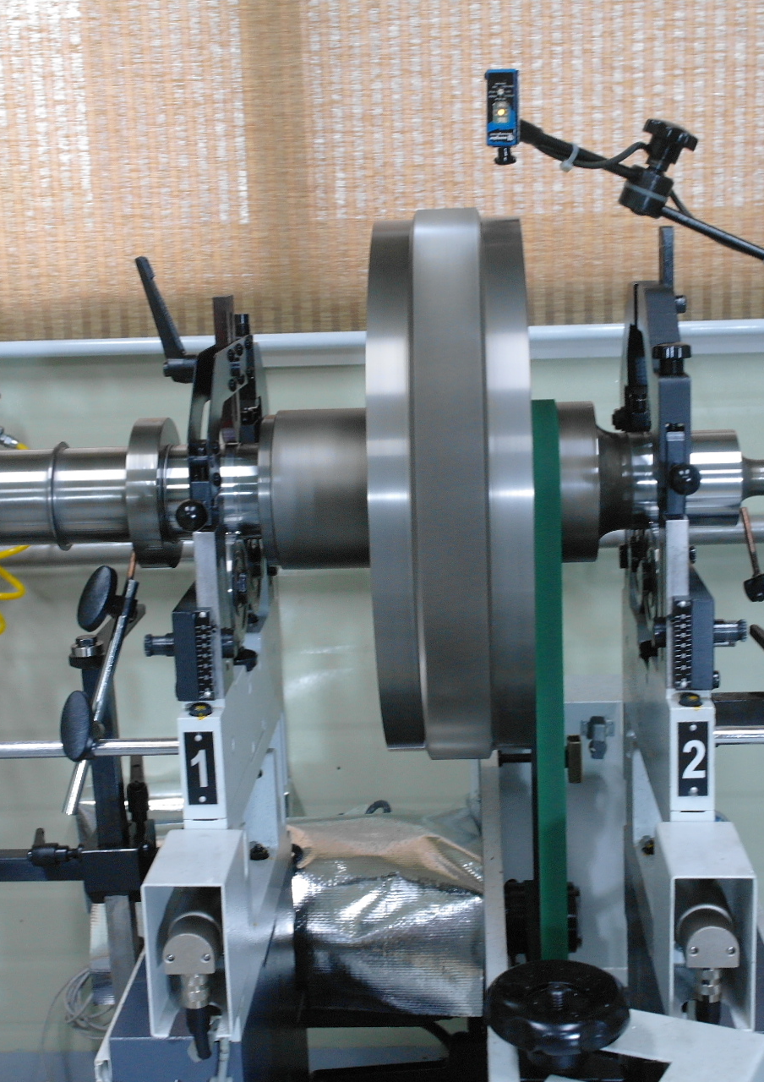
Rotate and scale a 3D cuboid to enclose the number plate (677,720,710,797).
[{"bbox_3d":[0.186,0.131,0.892,0.018,0.047,0.002,-2,12,3],"label":"number plate"}]

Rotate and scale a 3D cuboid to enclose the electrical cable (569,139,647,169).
[{"bbox_3d":[0.155,-0.267,1.025,0.053,0.021,0.015,-2,12,3],"label":"electrical cable"}]

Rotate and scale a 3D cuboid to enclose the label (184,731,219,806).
[{"bbox_3d":[-0.111,0.139,0.910,0.018,0.047,0.002,-2,12,3],"label":"label"}]

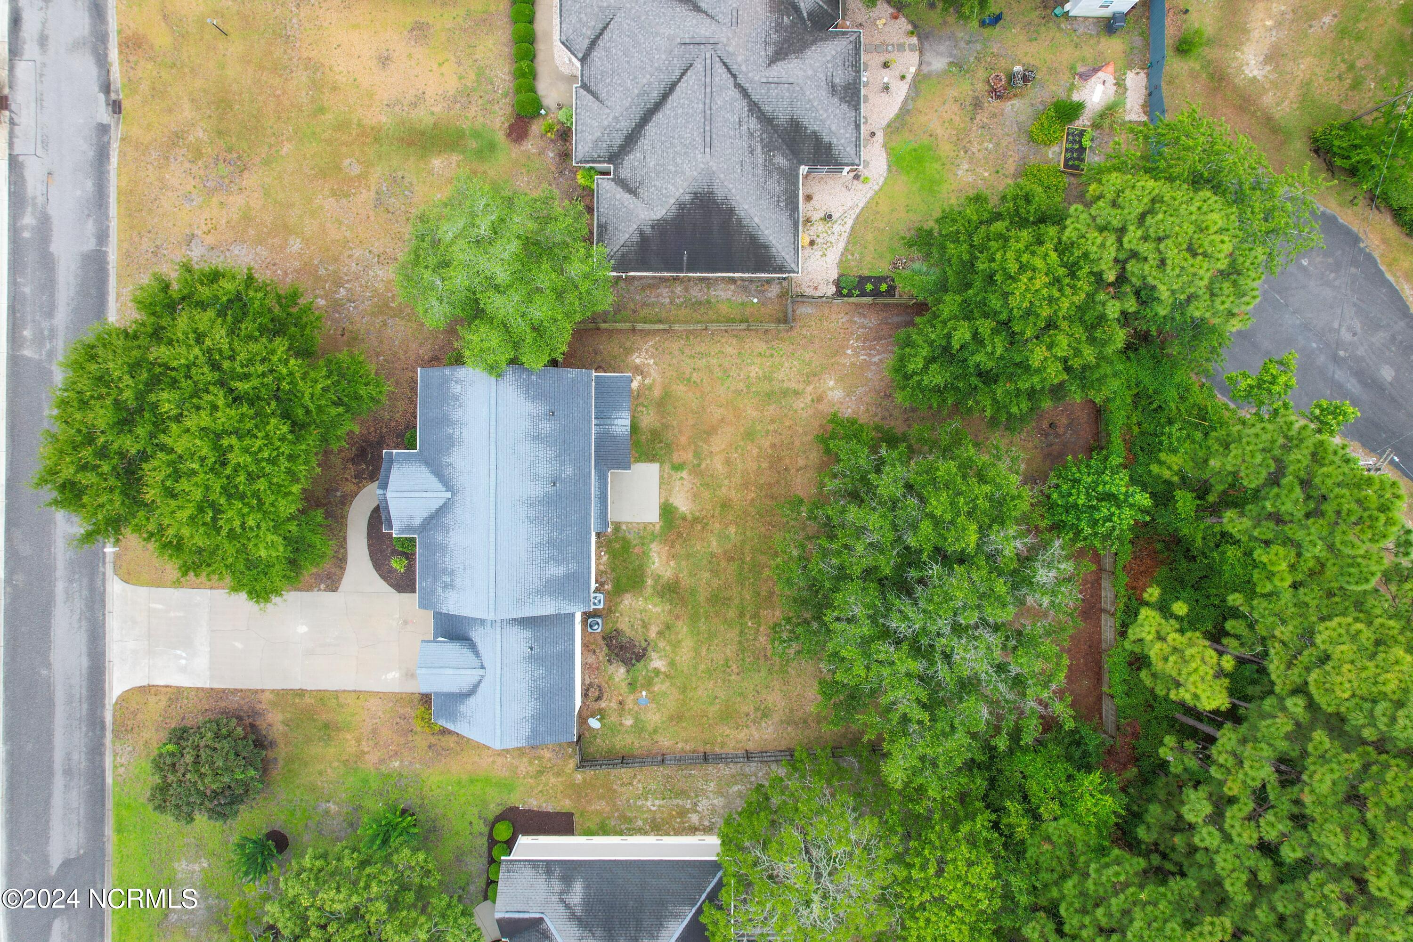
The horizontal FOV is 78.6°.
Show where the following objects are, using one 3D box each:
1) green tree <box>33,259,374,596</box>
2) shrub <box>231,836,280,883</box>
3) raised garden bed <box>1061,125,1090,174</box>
[{"bbox_3d":[-26.470,-2.050,45.709,18.567,11.500,18.206,0,92,0],"label":"green tree"},{"bbox_3d":[-24.970,21.650,48.750,2.650,2.900,2.650,0,91,-1],"label":"shrub"},{"bbox_3d":[21.360,-18.560,50.020,1.330,0.370,2.460,8,91,-1],"label":"raised garden bed"}]

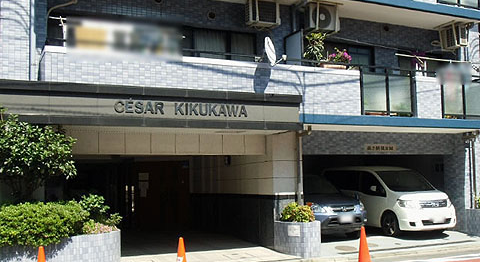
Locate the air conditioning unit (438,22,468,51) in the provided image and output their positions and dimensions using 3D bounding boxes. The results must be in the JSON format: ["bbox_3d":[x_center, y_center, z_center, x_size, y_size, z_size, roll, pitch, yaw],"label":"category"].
[{"bbox_3d":[5.605,-2.416,11.988,0.300,0.560,0.710,1,-5,-21],"label":"air conditioning unit"}]

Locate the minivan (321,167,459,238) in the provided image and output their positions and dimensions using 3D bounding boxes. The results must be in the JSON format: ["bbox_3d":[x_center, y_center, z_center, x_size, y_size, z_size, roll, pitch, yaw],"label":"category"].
[{"bbox_3d":[4.145,1.987,13.427,1.700,1.840,4.660,1,-7,-18],"label":"minivan"}]

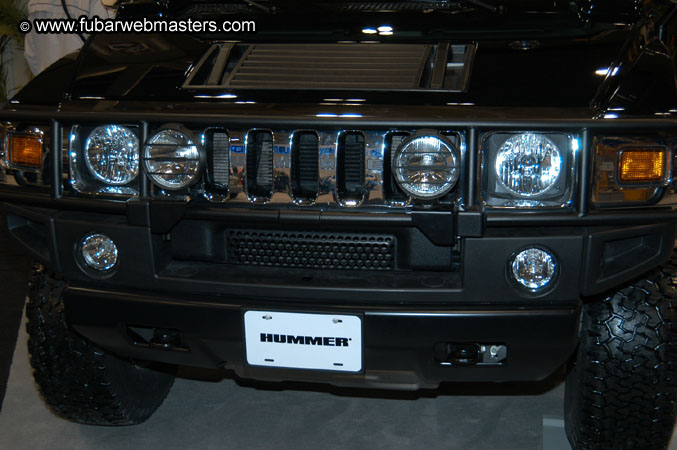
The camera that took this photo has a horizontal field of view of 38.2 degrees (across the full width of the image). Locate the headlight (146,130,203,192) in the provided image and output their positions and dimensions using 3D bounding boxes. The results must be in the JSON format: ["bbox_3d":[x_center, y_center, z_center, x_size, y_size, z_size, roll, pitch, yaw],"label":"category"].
[{"bbox_3d":[-0.395,-0.165,2.401,0.152,0.156,0.090,2,13,9],"label":"headlight"}]

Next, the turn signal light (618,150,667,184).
[{"bbox_3d":[0.786,-0.159,2.532,0.121,0.088,0.060,1,13,3],"label":"turn signal light"}]

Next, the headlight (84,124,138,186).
[{"bbox_3d":[-0.604,-0.192,2.642,0.165,0.165,0.080,2,13,9],"label":"headlight"}]

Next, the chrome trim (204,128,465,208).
[{"bbox_3d":[-0.058,-0.154,2.481,0.735,0.202,0.080,2,13,9],"label":"chrome trim"}]

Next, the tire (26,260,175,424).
[{"bbox_3d":[-0.830,0.308,3.634,0.317,0.866,0.876,2,13,10],"label":"tire"}]

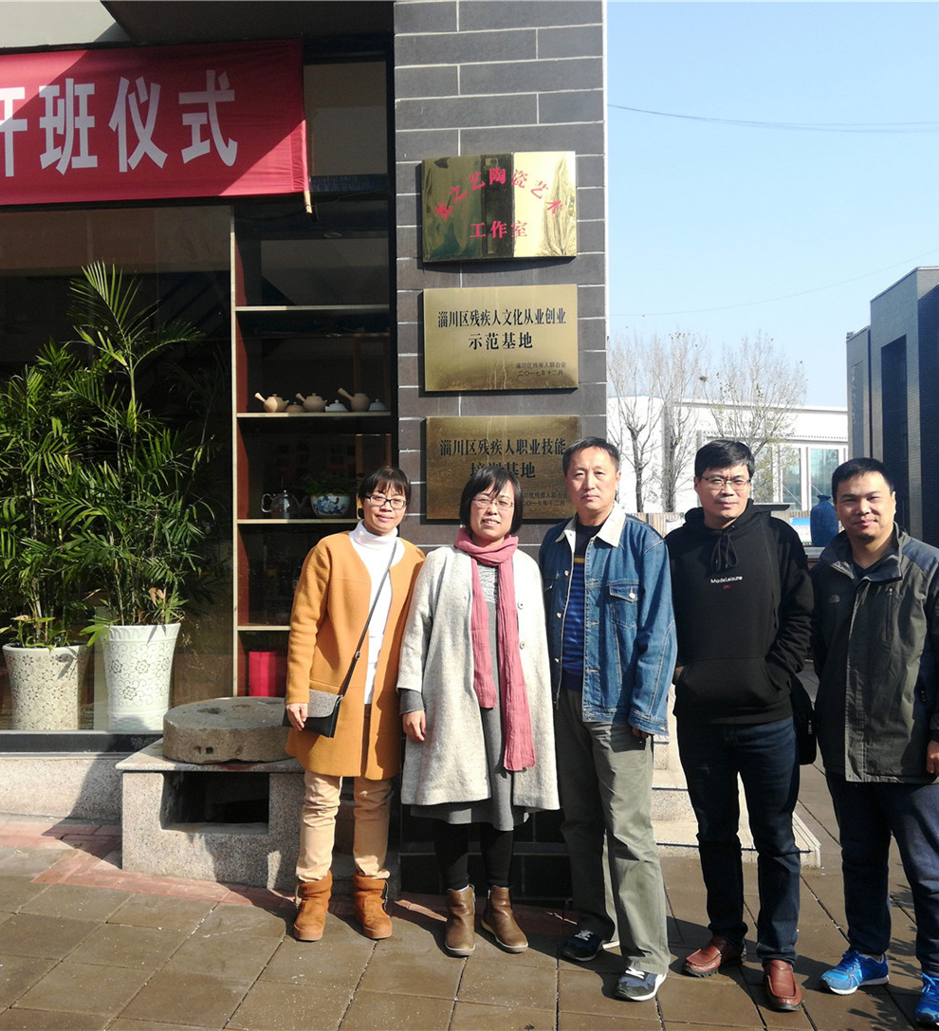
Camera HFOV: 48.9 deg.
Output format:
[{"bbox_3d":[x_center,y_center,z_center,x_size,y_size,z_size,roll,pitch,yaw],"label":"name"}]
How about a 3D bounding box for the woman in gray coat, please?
[{"bbox_3d":[0.031,0.635,3.533,0.540,1.605,0.350,-1,-1,-6],"label":"woman in gray coat"}]

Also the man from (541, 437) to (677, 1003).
[{"bbox_3d":[0.445,0.610,3.330,0.480,1.730,0.380,-1,-1,29],"label":"man"}]

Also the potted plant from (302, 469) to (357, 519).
[{"bbox_3d":[-0.631,-0.091,4.631,0.240,0.220,0.210,-1,-1,5],"label":"potted plant"}]

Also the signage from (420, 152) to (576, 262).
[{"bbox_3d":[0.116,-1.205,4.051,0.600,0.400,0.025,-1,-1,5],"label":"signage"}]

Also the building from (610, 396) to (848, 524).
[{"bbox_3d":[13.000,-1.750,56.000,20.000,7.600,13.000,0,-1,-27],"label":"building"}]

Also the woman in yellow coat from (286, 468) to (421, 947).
[{"bbox_3d":[-0.396,0.623,3.592,0.500,1.590,0.350,-1,-1,-6],"label":"woman in yellow coat"}]

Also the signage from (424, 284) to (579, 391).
[{"bbox_3d":[0.124,-0.687,4.015,0.600,0.400,0.025,-1,-1,5],"label":"signage"}]

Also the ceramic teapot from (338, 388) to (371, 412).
[{"bbox_3d":[-0.515,-0.510,4.626,0.147,0.121,0.095,-1,-1,5],"label":"ceramic teapot"}]

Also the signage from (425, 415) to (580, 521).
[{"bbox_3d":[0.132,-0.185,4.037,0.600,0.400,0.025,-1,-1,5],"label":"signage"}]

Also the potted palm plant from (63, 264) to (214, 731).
[{"bbox_3d":[-1.611,-0.076,5.020,0.740,2.320,0.700,-1,-1,5],"label":"potted palm plant"}]

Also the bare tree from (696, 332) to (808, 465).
[{"bbox_3d":[9.671,-2.095,35.311,4.000,8.345,4.000,-1,-1,5],"label":"bare tree"}]

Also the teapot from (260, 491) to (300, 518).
[{"bbox_3d":[-0.837,-0.046,4.648,0.195,0.130,0.130,-1,-1,5],"label":"teapot"}]

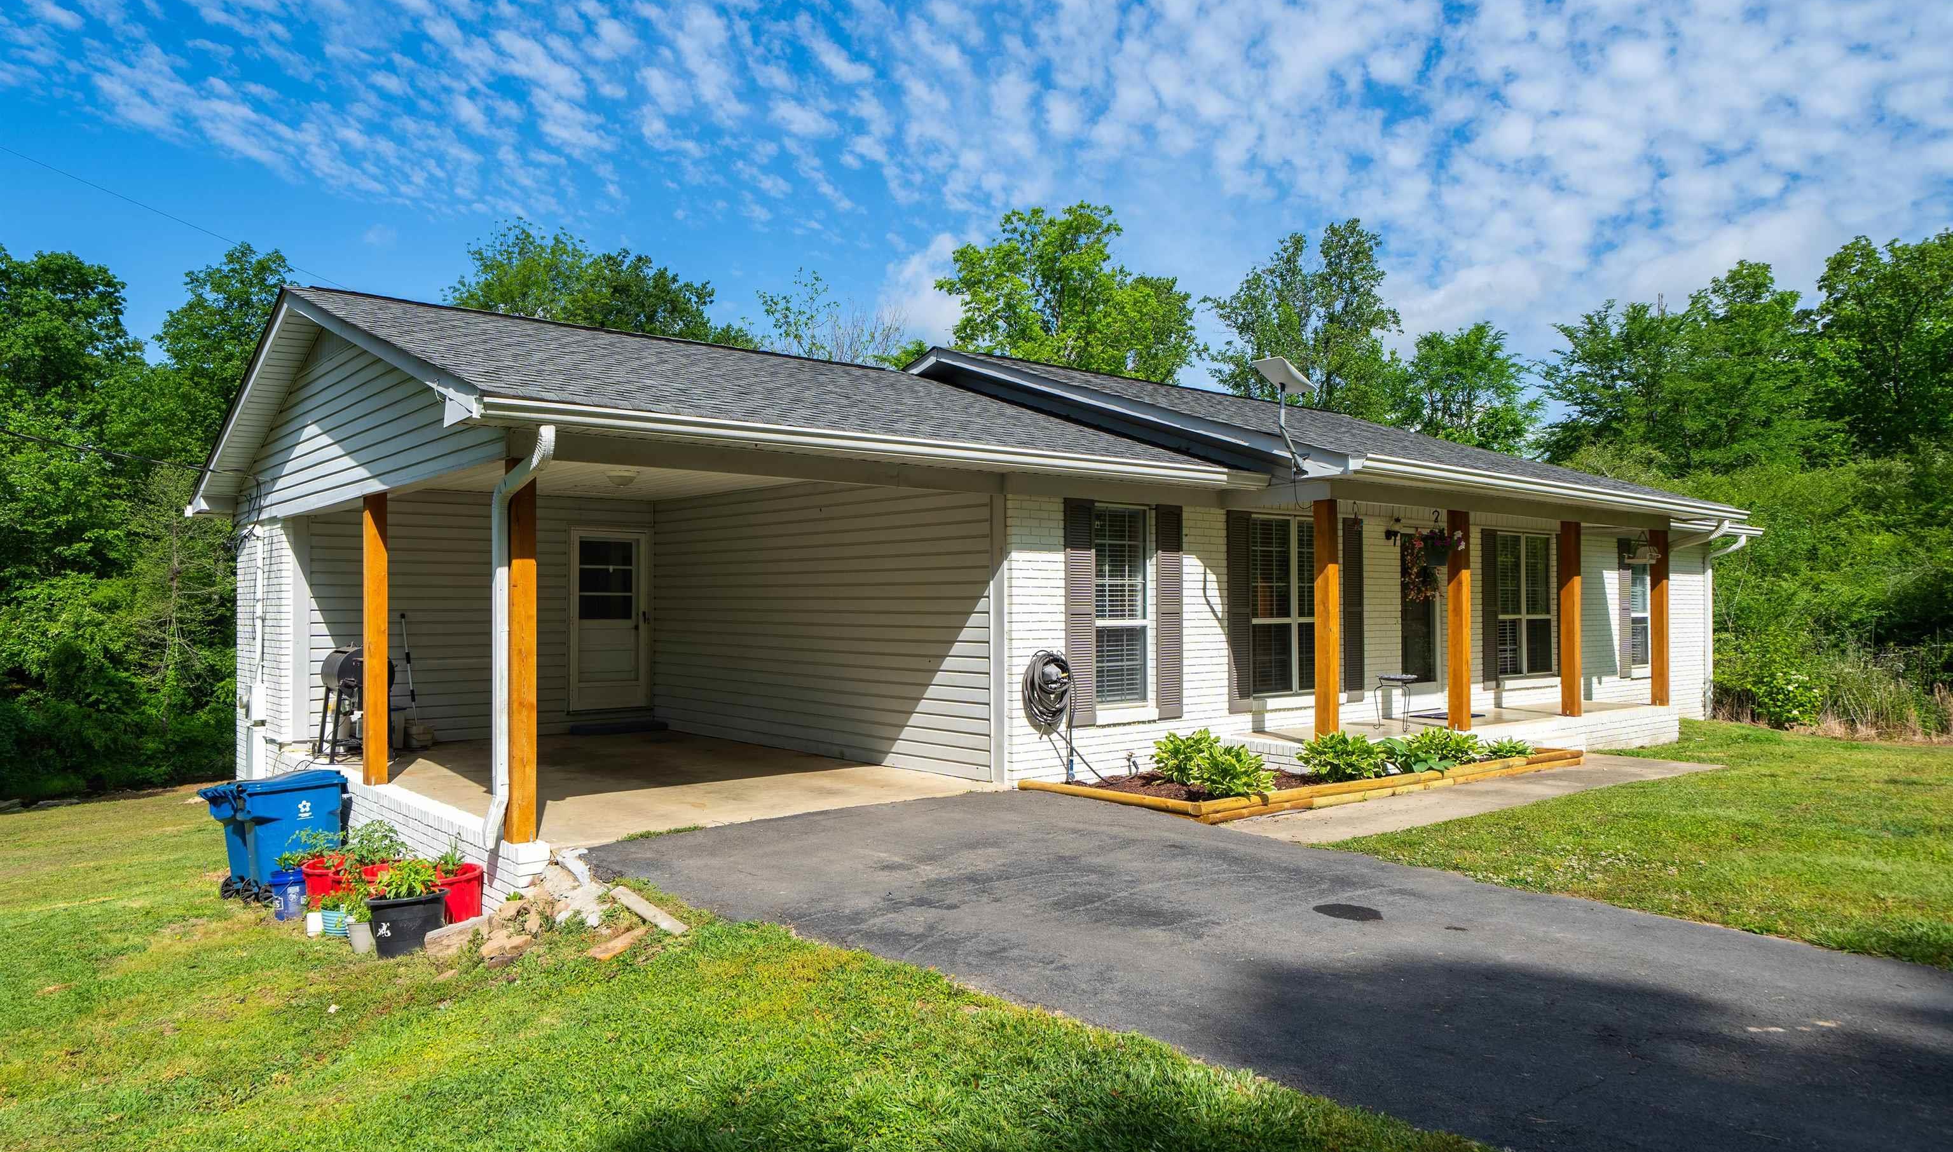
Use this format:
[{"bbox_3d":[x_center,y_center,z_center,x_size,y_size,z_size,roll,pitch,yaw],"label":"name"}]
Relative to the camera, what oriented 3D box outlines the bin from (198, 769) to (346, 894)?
[{"bbox_3d":[-5.980,2.210,9.220,0.660,1.010,0.840,-1,-1,45],"label":"bin"}]

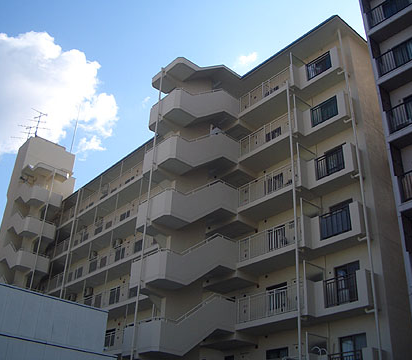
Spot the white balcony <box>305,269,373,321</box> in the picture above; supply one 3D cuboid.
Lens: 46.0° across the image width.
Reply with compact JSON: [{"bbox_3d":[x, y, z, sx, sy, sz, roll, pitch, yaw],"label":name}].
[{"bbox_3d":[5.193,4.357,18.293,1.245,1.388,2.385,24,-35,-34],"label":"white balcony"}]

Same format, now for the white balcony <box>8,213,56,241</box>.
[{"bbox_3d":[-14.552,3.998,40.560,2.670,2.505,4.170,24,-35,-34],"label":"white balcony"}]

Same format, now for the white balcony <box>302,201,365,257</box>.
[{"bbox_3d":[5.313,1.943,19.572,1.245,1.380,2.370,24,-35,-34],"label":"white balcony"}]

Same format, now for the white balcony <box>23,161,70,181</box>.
[{"bbox_3d":[-14.418,-0.554,43.097,2.670,1.680,4.320,24,-35,-34],"label":"white balcony"}]

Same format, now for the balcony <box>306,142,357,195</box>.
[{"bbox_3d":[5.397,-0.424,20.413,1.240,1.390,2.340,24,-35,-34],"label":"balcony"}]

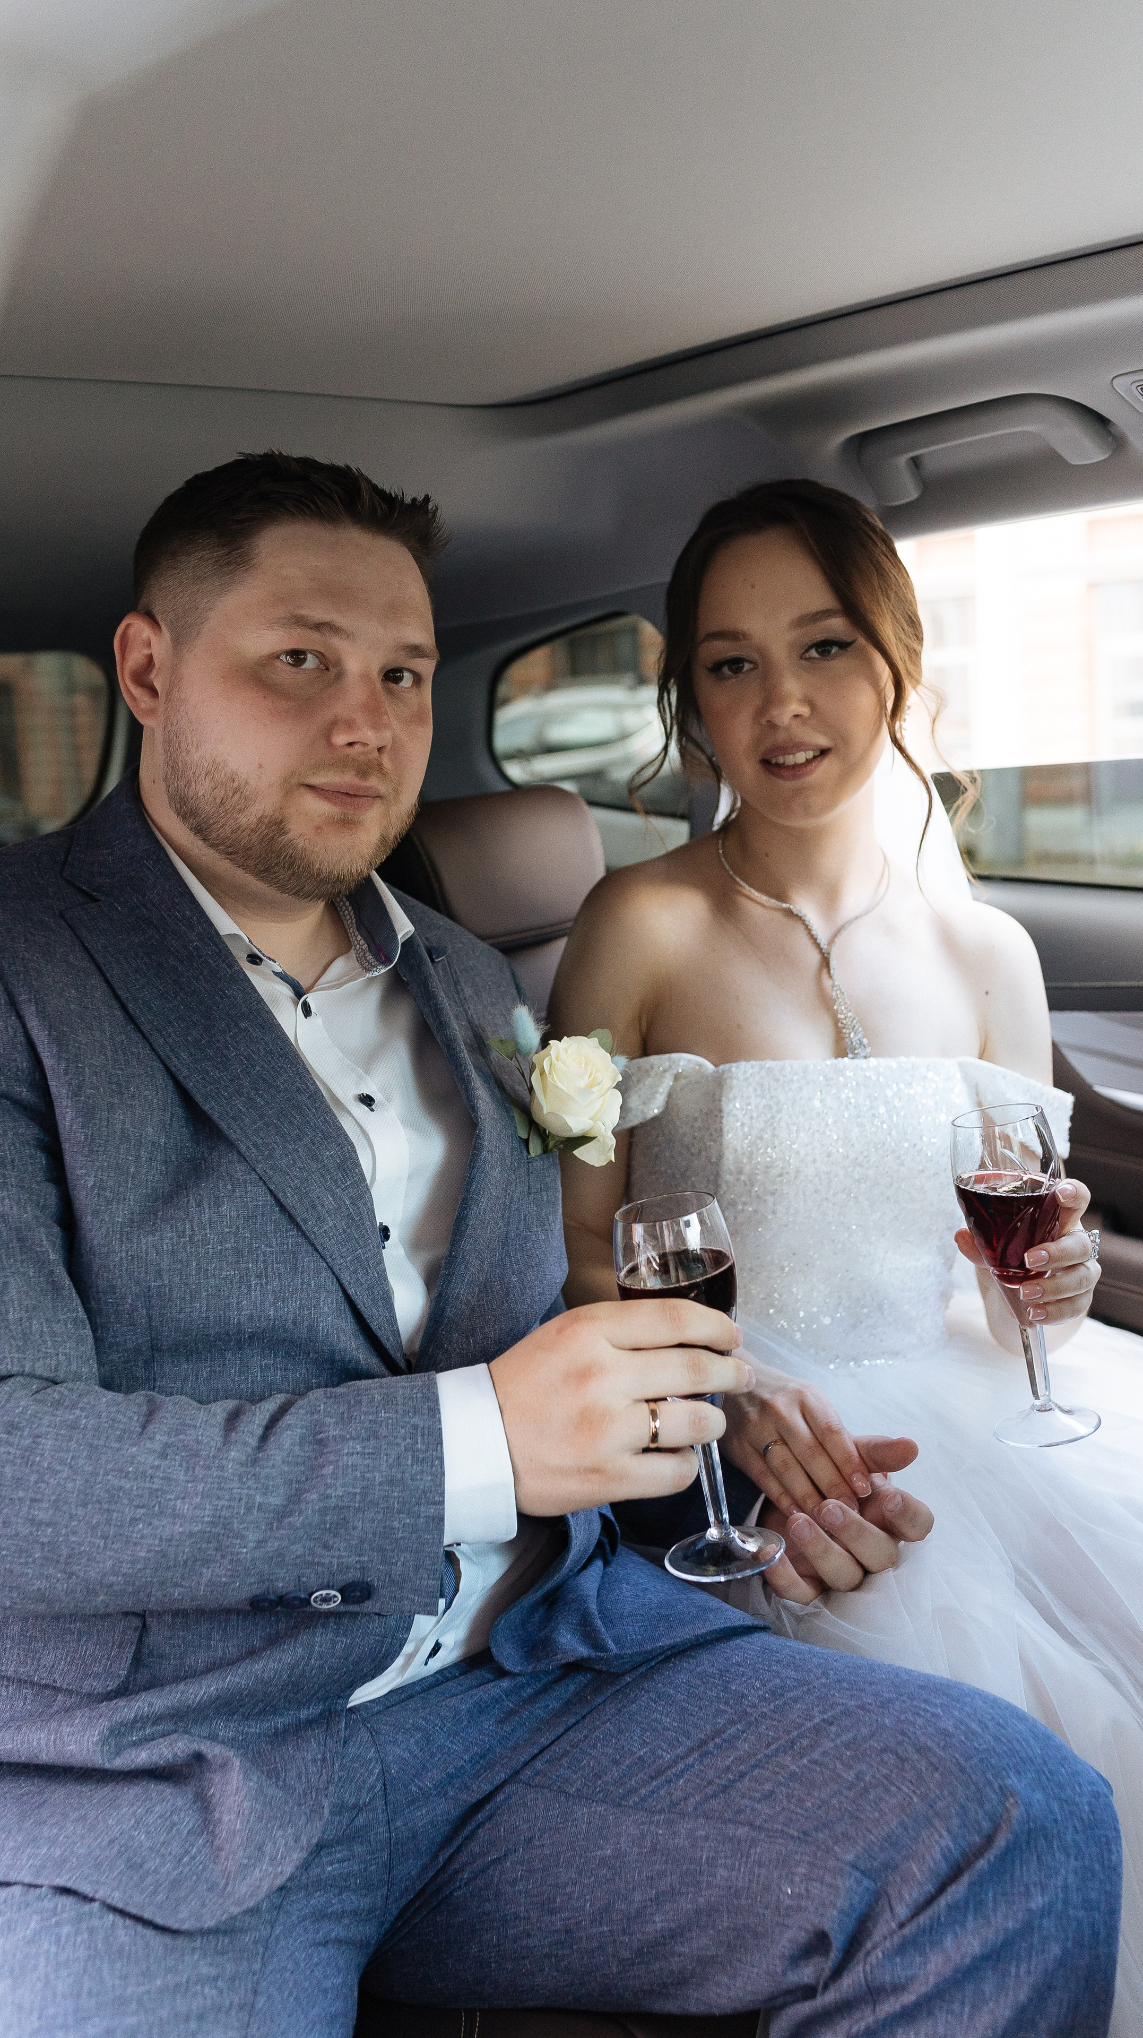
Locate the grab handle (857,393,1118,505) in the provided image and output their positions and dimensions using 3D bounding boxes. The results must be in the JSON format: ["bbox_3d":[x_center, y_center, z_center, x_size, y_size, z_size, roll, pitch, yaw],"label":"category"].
[{"bbox_3d":[0.302,-0.417,1.460,0.045,0.053,0.225,-14,13,-34],"label":"grab handle"}]

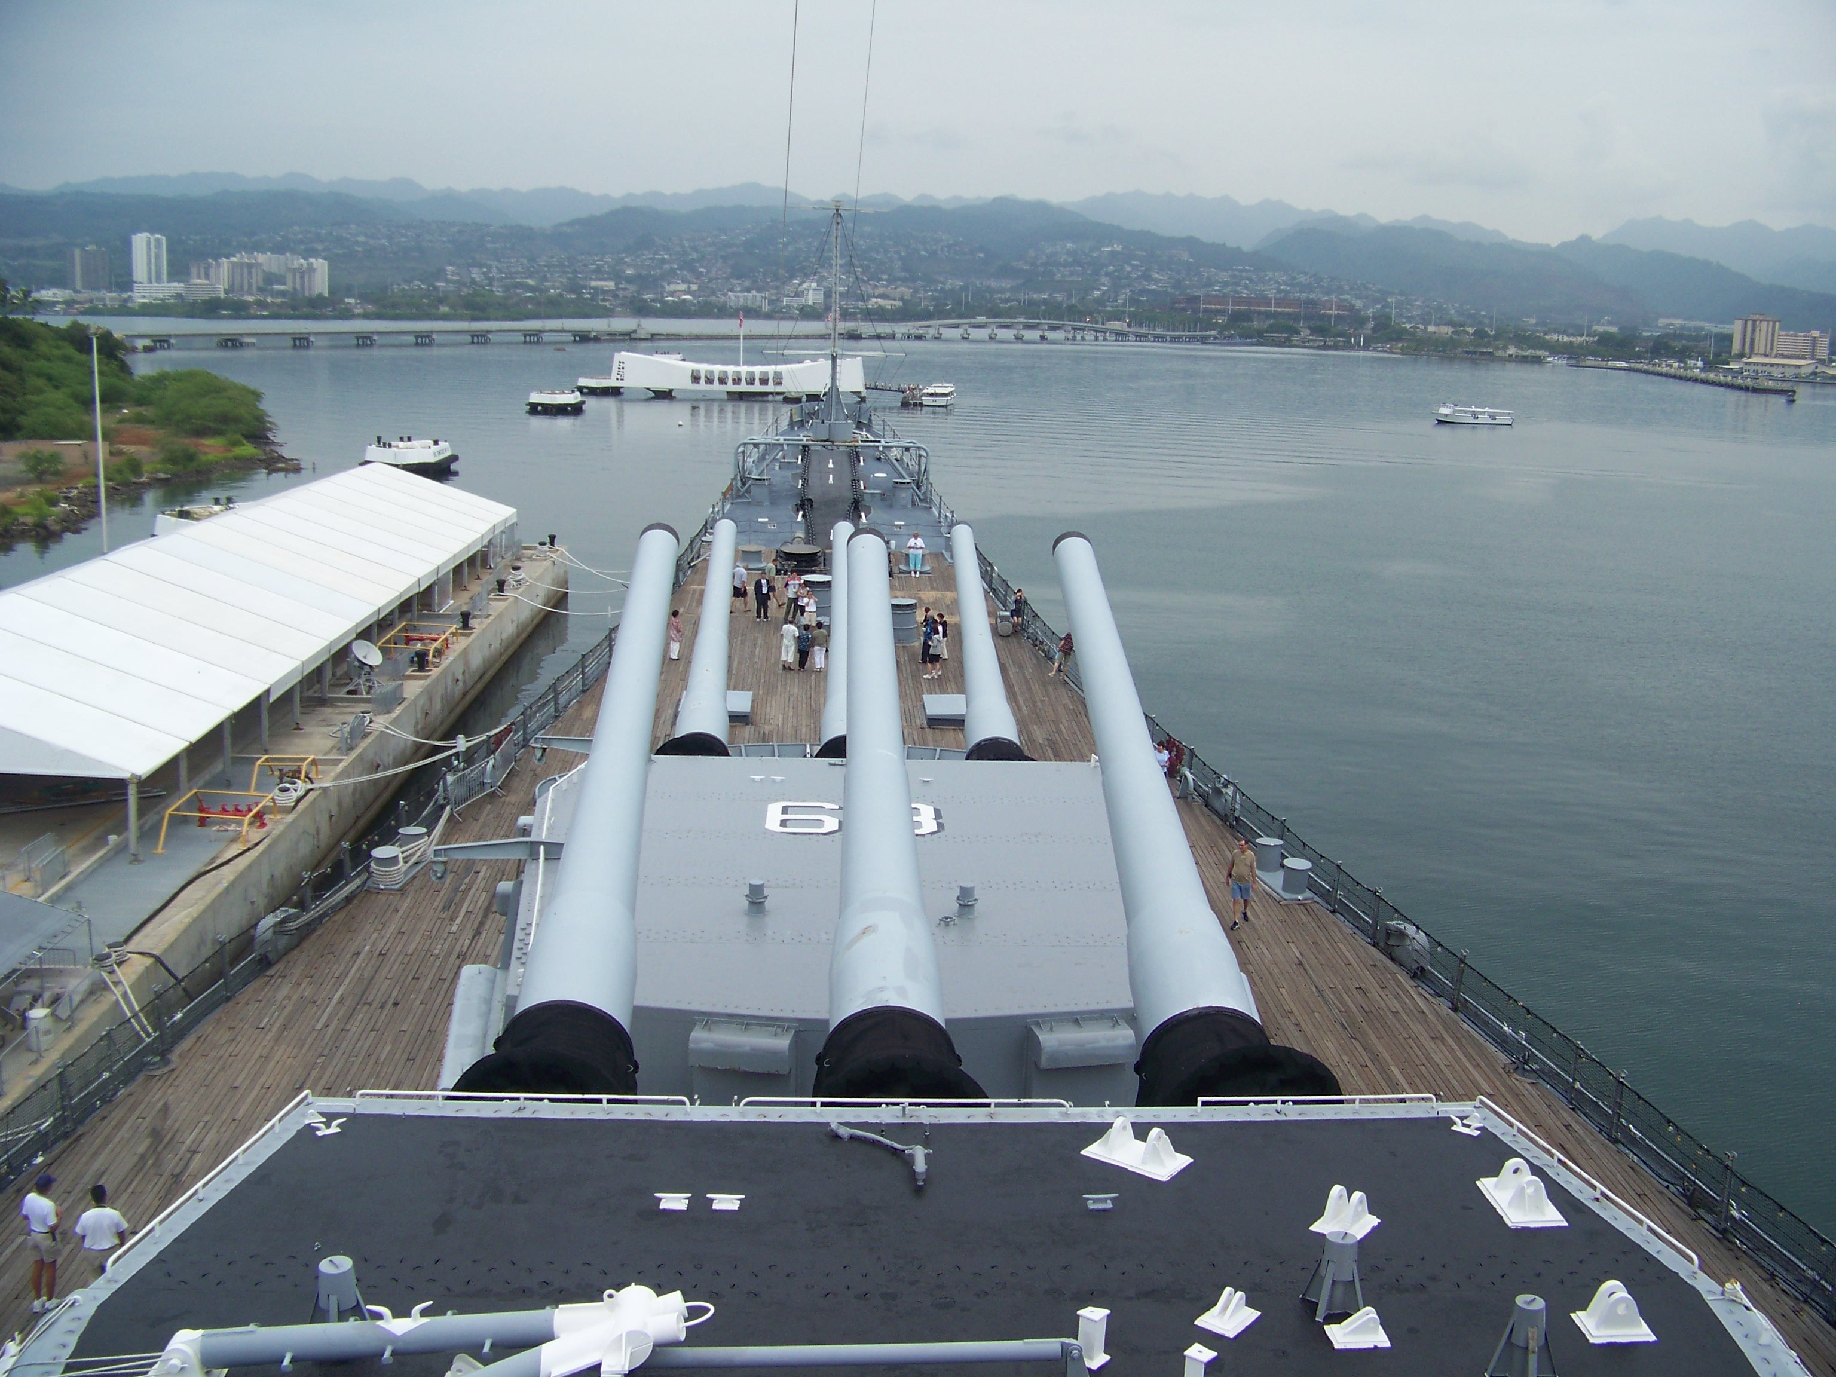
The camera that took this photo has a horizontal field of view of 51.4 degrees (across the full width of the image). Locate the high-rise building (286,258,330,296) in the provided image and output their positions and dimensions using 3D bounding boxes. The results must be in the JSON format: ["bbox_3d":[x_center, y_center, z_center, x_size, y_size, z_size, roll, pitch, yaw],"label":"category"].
[{"bbox_3d":[-835.183,-561.369,2612.917,45.000,51.973,28.000,3,11,7],"label":"high-rise building"}]

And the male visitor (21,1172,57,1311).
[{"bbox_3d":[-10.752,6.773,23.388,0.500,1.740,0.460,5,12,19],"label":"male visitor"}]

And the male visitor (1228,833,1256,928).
[{"bbox_3d":[6.431,3.830,37.722,0.620,1.770,0.500,3,11,10],"label":"male visitor"}]

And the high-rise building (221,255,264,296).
[{"bbox_3d":[-931.516,-568.601,2632.769,52.000,54.307,24.000,0,11,-4],"label":"high-rise building"}]

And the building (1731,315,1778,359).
[{"bbox_3d":[713.120,-298.558,1625.522,32.000,38.320,22.000,10,14,37],"label":"building"}]

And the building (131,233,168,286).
[{"bbox_3d":[-1060.611,-588.679,2634.115,33.000,77.621,33.000,5,12,18],"label":"building"}]

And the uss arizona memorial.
[{"bbox_3d":[-39.935,-69.606,427.000,56.500,9.600,11.000,1,11,-2],"label":"uss arizona memorial"}]

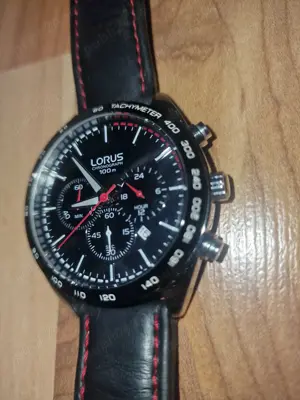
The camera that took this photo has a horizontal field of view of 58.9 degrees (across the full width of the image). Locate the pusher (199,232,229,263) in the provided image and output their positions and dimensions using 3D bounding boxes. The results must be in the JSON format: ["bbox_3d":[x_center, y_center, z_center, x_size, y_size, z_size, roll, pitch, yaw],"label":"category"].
[{"bbox_3d":[0.012,0.009,0.051,0.004,0.005,0.005,22,88,24],"label":"pusher"}]

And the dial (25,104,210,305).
[{"bbox_3d":[-0.010,-0.001,0.055,0.043,0.003,0.043,-9,77,20],"label":"dial"}]

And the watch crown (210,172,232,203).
[{"bbox_3d":[0.014,-0.003,0.053,0.003,0.006,0.006,-9,77,20],"label":"watch crown"}]

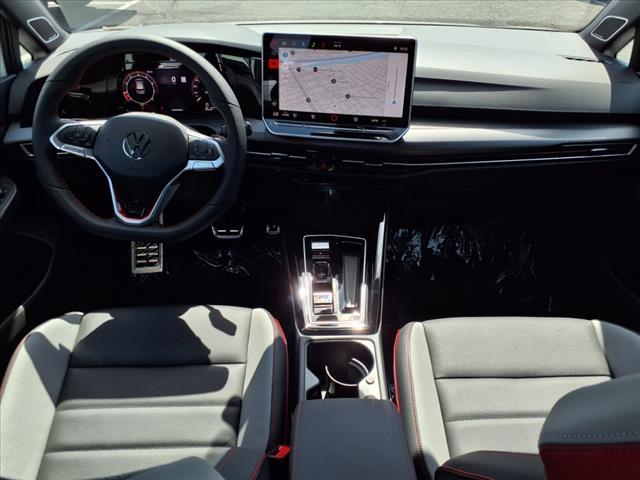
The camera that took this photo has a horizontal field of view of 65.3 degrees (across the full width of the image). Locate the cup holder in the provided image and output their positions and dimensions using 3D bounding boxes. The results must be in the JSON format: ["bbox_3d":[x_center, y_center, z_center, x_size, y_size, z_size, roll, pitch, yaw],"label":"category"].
[{"bbox_3d":[0.037,0.259,0.930,0.122,0.075,0.134,1,41,1],"label":"cup holder"}]

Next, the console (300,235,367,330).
[{"bbox_3d":[0.033,0.092,1.065,0.135,0.060,0.240,1,49,1],"label":"console"}]

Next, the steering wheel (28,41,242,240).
[{"bbox_3d":[-0.314,-0.178,0.895,0.370,0.360,0.100,3,7,0],"label":"steering wheel"}]

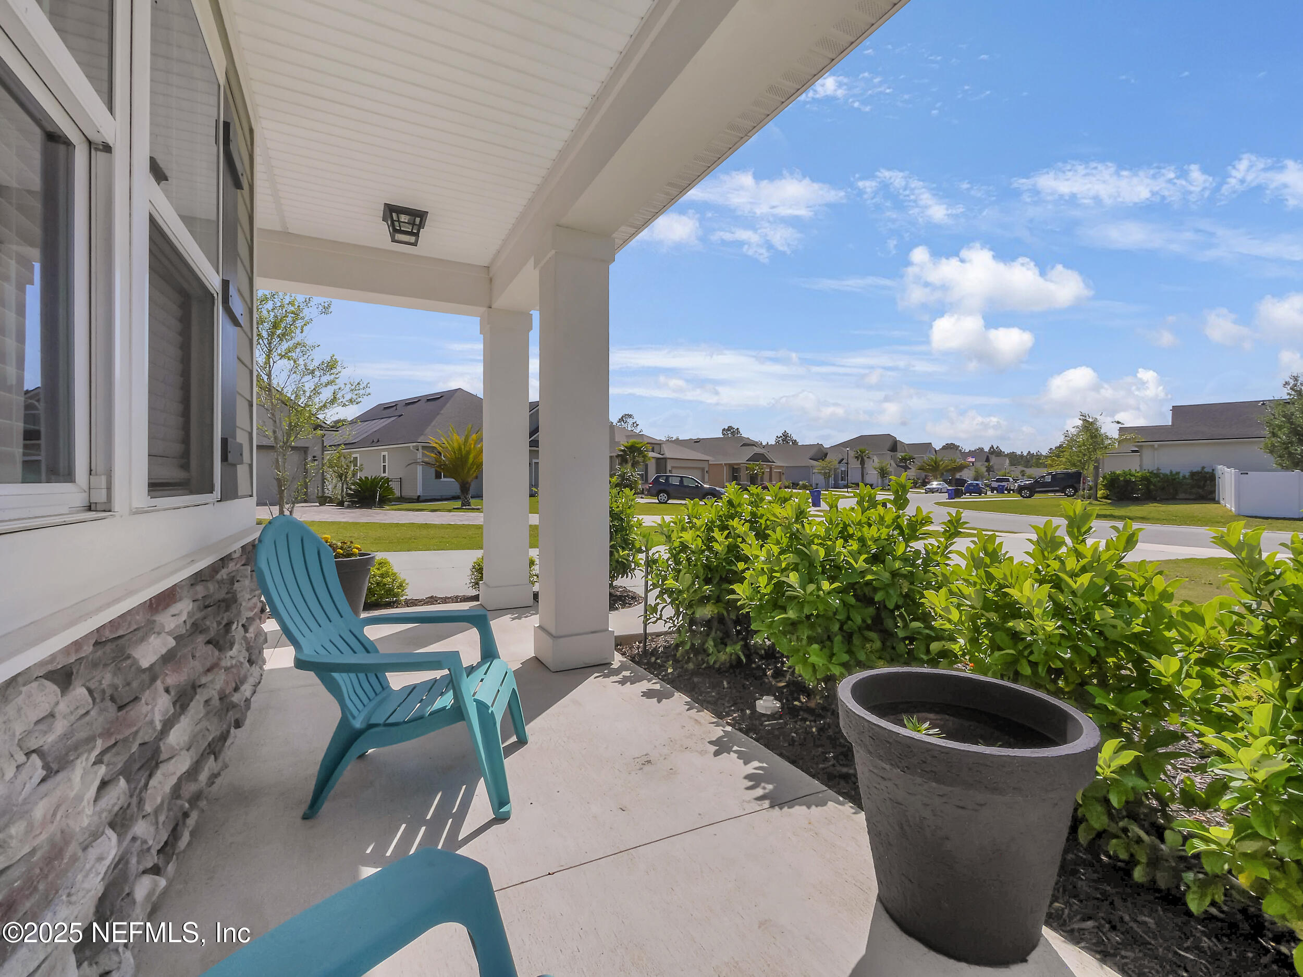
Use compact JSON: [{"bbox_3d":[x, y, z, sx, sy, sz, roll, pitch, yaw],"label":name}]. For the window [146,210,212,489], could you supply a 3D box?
[{"bbox_3d":[-1.477,-0.362,1.675,0.060,0.780,0.770,0,1,-30],"label":"window"}]

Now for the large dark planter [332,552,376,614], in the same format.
[{"bbox_3d":[-2.222,0.747,3.790,0.490,0.510,0.490,0,1,-30],"label":"large dark planter"}]

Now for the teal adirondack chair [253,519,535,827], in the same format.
[{"bbox_3d":[-0.884,0.563,1.888,0.850,0.950,0.690,0,1,-7],"label":"teal adirondack chair"}]

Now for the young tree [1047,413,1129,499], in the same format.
[{"bbox_3d":[26.300,-1.930,32.000,4.100,5.100,4.000,0,1,39],"label":"young tree"}]

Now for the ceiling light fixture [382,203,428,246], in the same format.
[{"bbox_3d":[-1.643,-1.746,3.518,0.255,0.150,0.255,0,1,-30],"label":"ceiling light fixture"}]

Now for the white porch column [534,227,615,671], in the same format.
[{"bbox_3d":[-0.466,-0.212,3.110,0.345,2.440,0.345,0,1,-30],"label":"white porch column"}]

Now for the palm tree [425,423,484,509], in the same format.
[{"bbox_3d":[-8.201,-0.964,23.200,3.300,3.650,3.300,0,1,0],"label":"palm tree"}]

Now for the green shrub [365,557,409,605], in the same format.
[{"bbox_3d":[-2.490,0.845,4.870,0.460,0.430,0.450,0,1,-24],"label":"green shrub"}]

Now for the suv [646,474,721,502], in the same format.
[{"bbox_3d":[2.102,0.053,30.400,4.550,1.700,1.800,0,1,2],"label":"suv"}]

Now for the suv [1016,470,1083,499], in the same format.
[{"bbox_3d":[27.900,-0.320,36.800,4.650,1.830,1.880,0,1,29],"label":"suv"}]

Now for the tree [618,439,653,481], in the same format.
[{"bbox_3d":[-1.113,-1.391,36.000,2.500,3.900,2.500,0,1,0],"label":"tree"}]

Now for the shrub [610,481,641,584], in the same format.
[{"bbox_3d":[-0.390,0.440,5.400,0.650,1.080,0.630,0,1,0],"label":"shrub"}]

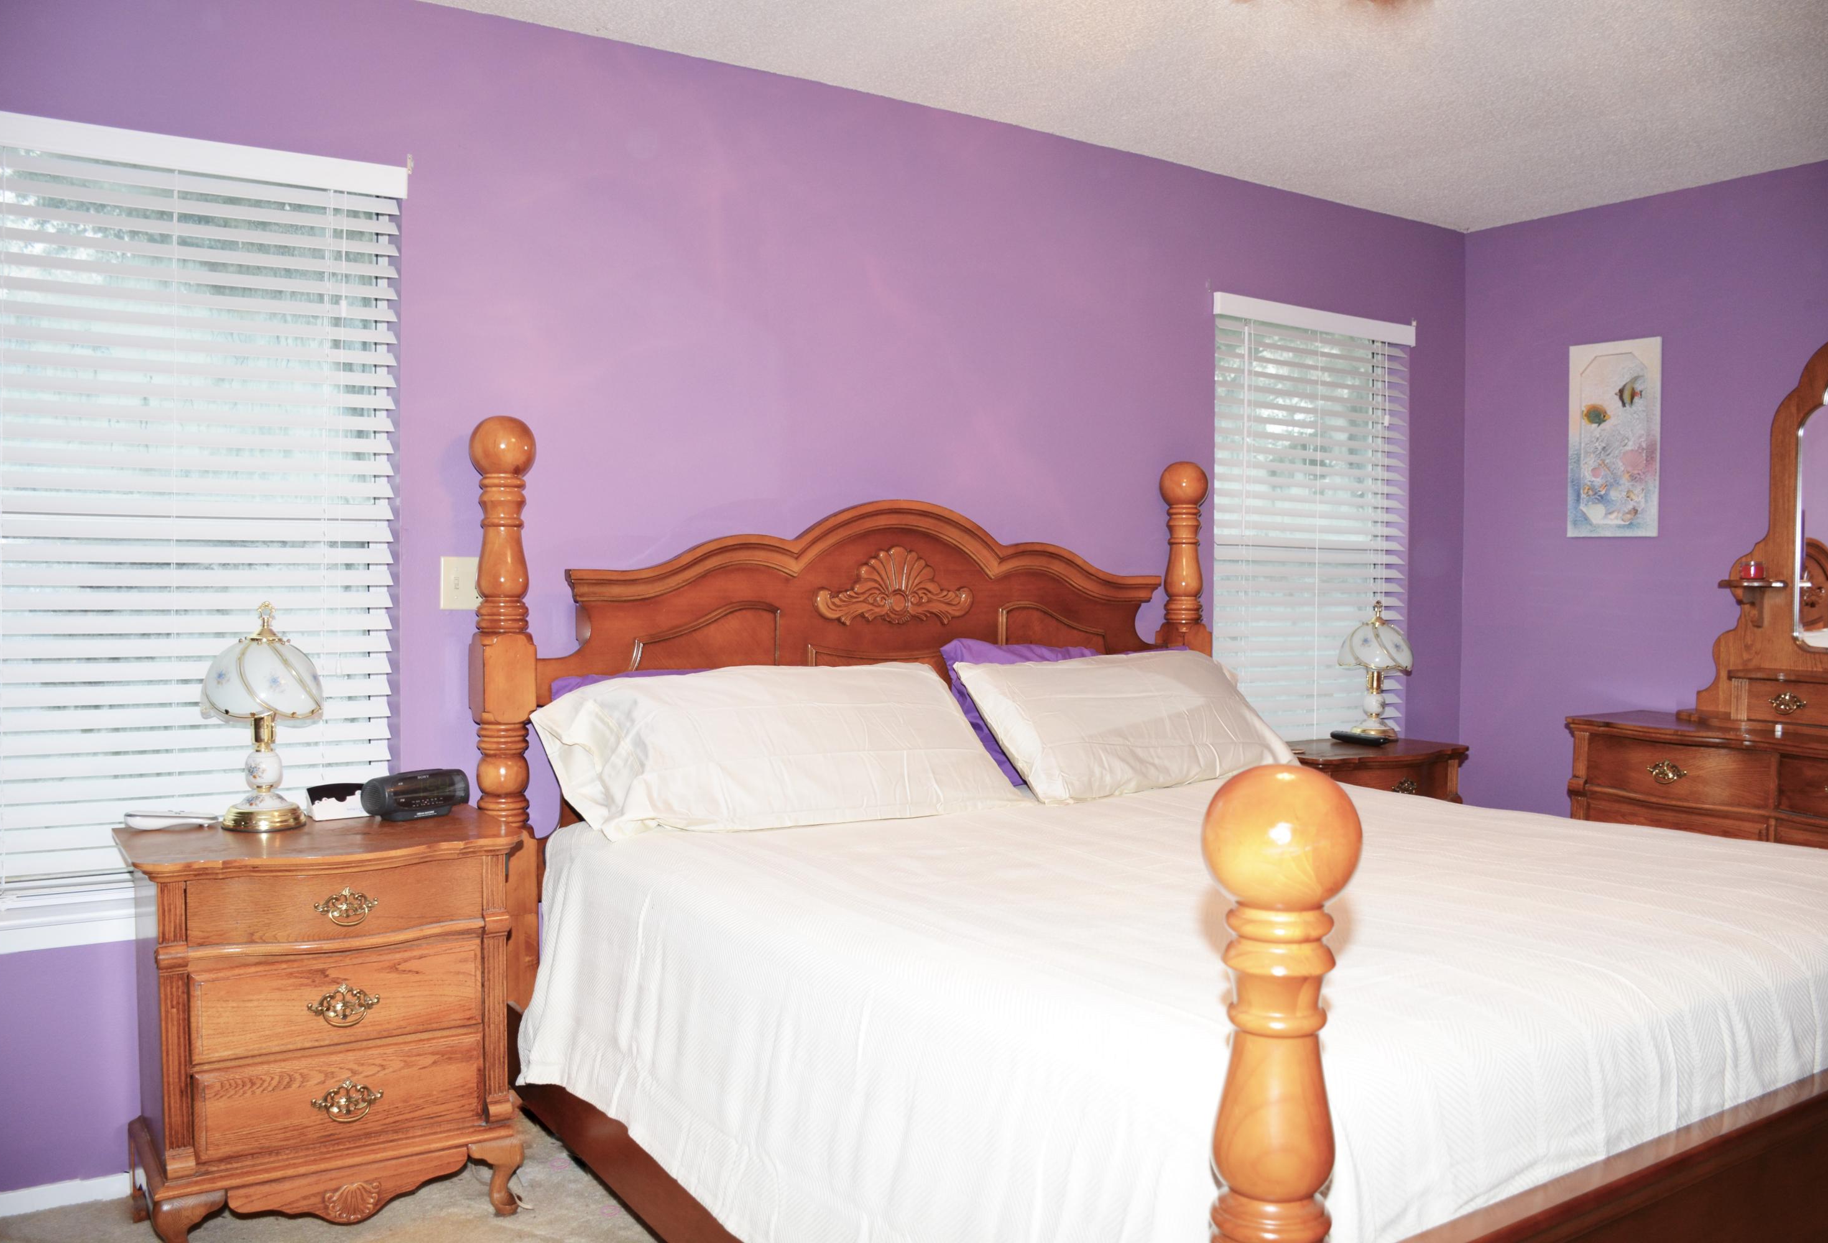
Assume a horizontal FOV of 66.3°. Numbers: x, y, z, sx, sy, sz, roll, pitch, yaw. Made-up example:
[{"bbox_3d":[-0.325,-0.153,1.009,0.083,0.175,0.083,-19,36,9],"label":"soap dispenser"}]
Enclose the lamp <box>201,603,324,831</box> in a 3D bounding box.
[{"bbox_3d":[-1.253,0.178,2.692,0.235,0.432,0.235,-1,2,-32],"label":"lamp"}]

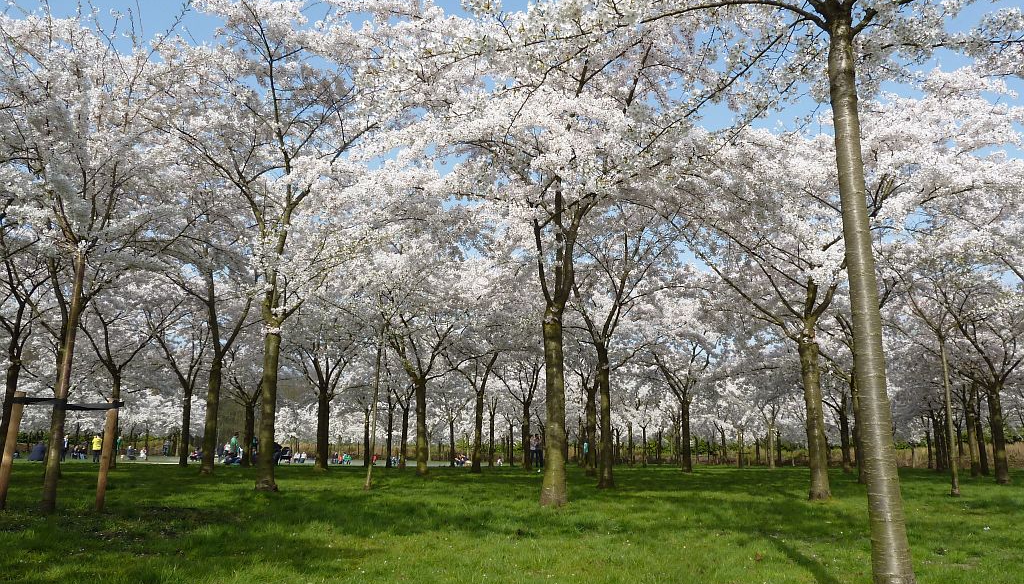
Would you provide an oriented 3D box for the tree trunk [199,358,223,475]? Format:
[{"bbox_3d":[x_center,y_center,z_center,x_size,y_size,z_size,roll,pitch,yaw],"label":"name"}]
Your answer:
[{"bbox_3d":[-10.910,4.510,27.015,0.439,4.174,0.439,5,-12,-21],"label":"tree trunk"}]

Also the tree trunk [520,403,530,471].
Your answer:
[{"bbox_3d":[0.696,6.674,34.348,0.368,3.055,0.368,0,-12,1],"label":"tree trunk"}]

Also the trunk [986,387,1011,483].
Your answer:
[{"bbox_3d":[14.006,4.112,21.315,0.370,2.760,0.370,-7,-14,32],"label":"trunk"}]

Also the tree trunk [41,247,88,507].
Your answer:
[{"bbox_3d":[-6.780,1.263,11.204,0.219,3.970,0.219,6,-13,-30],"label":"tree trunk"}]

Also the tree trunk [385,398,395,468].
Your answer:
[{"bbox_3d":[-6.047,6.989,36.580,0.270,3.314,0.270,2,-12,-9],"label":"tree trunk"}]

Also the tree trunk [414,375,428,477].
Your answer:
[{"bbox_3d":[-3.427,5.039,27.777,0.408,3.494,0.408,2,-12,-7],"label":"tree trunk"}]

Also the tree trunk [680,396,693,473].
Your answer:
[{"bbox_3d":[6.972,5.688,29.506,0.326,2.932,0.326,-3,-12,13],"label":"tree trunk"}]

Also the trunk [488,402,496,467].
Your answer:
[{"bbox_3d":[-1.071,7.728,39.900,0.294,3.285,0.294,1,-12,-1],"label":"trunk"}]

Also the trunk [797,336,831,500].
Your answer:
[{"bbox_3d":[6.429,2.657,15.724,0.397,3.362,0.397,-4,-12,22],"label":"trunk"}]

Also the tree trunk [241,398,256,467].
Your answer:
[{"bbox_3d":[-12.438,6.639,34.977,0.410,3.177,0.410,4,-12,-19],"label":"tree trunk"}]

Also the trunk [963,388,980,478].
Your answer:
[{"bbox_3d":[16.760,5.137,26.887,0.342,3.092,0.342,-7,-14,31],"label":"trunk"}]

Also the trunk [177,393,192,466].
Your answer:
[{"bbox_3d":[-15.295,6.459,34.779,0.339,3.440,0.339,5,-13,-23],"label":"trunk"}]

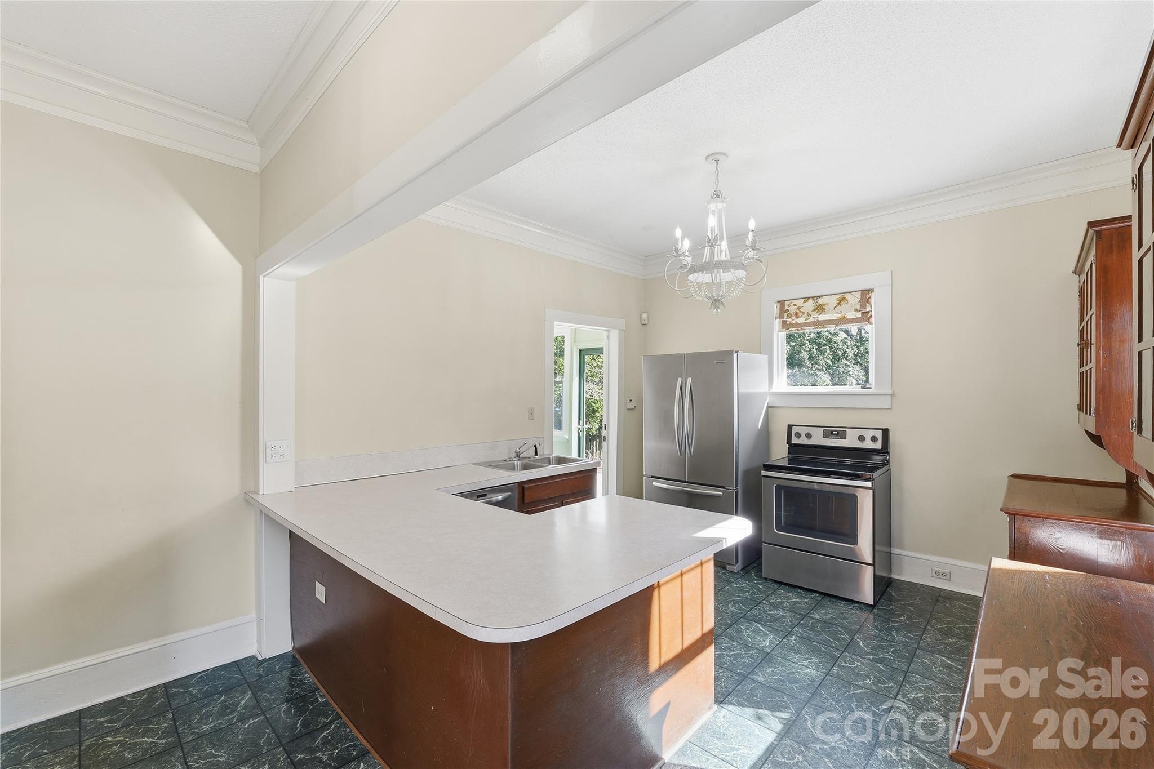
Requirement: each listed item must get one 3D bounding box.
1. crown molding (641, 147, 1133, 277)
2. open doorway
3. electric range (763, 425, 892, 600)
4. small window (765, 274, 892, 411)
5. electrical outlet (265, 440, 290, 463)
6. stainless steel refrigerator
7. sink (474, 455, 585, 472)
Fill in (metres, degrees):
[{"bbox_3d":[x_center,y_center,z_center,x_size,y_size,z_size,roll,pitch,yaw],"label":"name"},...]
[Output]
[{"bbox_3d":[2.110,-1.349,4.025,3.710,0.205,0.100,0,-1,44],"label":"crown molding"},{"bbox_3d":[0.089,0.426,4.551,0.140,2.240,1.185,-1,-2,44],"label":"open doorway"},{"bbox_3d":[1.963,0.944,3.546,0.760,1.185,0.680,-1,-2,44],"label":"electric range"},{"bbox_3d":[2.188,-0.358,3.999,1.045,1.127,0.110,-1,-2,44],"label":"small window"},{"bbox_3d":[-1.621,0.367,2.436,0.012,0.116,0.116,-1,-2,44],"label":"electrical outlet"},{"bbox_3d":[1.196,0.639,4.221,0.910,1.815,0.780,-1,-2,44],"label":"stainless steel refrigerator"},{"bbox_3d":[-0.310,0.706,3.561,0.535,0.185,0.835,-1,-2,44],"label":"sink"}]

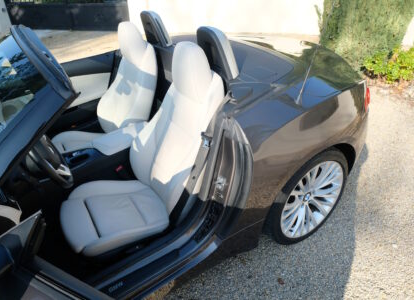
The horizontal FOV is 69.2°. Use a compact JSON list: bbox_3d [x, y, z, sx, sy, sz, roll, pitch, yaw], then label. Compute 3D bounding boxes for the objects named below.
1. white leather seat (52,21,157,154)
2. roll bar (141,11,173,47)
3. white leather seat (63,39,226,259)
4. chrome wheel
[{"bbox_3d":[-0.749,-0.358,2.029,0.860,0.920,0.515,-19,36,-26],"label":"white leather seat"},{"bbox_3d":[-0.351,-0.821,2.044,0.135,0.230,0.270,-19,36,-26],"label":"roll bar"},{"bbox_3d":[-0.353,-0.033,1.488,0.860,0.920,0.515,-19,36,-26],"label":"white leather seat"},{"bbox_3d":[0.554,0.251,1.766,0.505,0.505,0.190,-19,36,-26],"label":"chrome wheel"}]

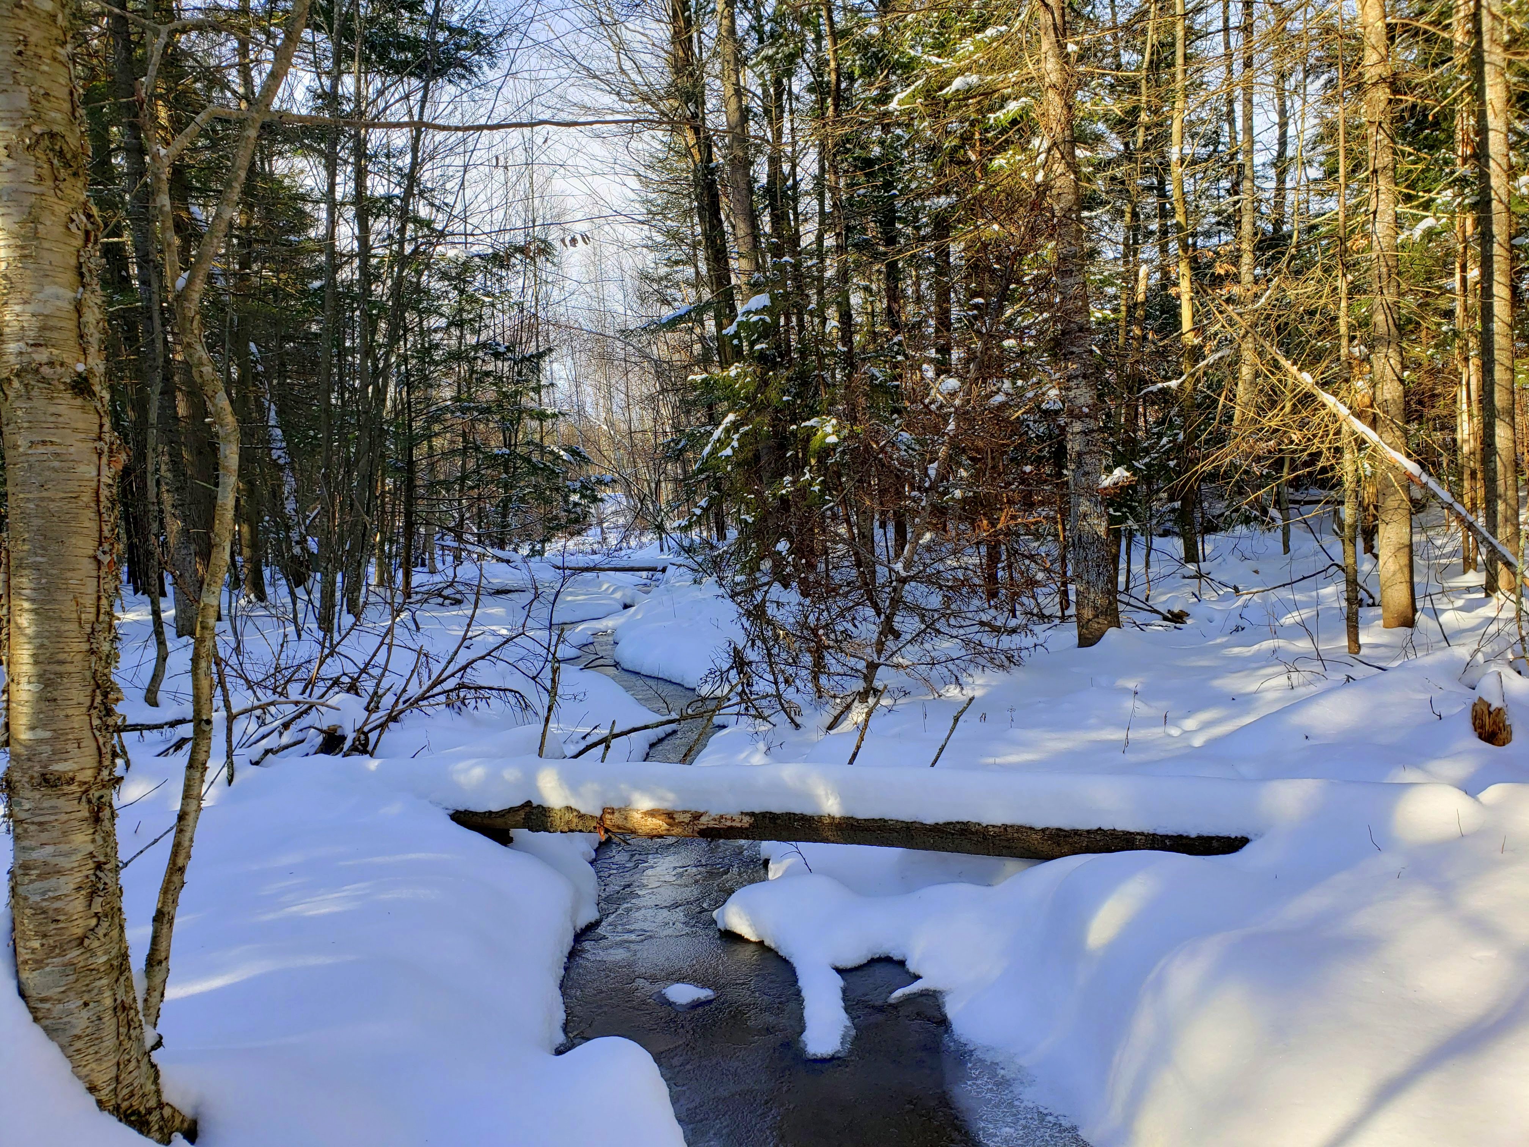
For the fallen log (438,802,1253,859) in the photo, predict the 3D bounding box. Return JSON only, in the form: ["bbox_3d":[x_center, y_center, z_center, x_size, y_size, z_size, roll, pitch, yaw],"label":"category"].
[{"bbox_3d":[0.325,1.155,5.200,3.710,0.200,0.200,1,2,6],"label":"fallen log"}]

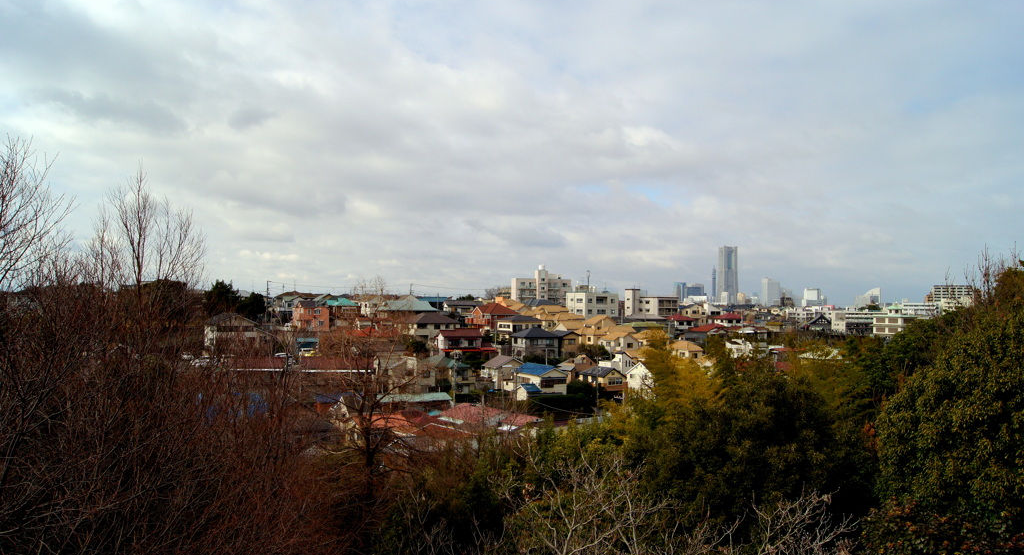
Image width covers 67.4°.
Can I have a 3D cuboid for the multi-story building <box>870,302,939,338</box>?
[{"bbox_3d":[153.049,17.018,299.736,22.000,14.500,13.000,1,-2,-31],"label":"multi-story building"}]

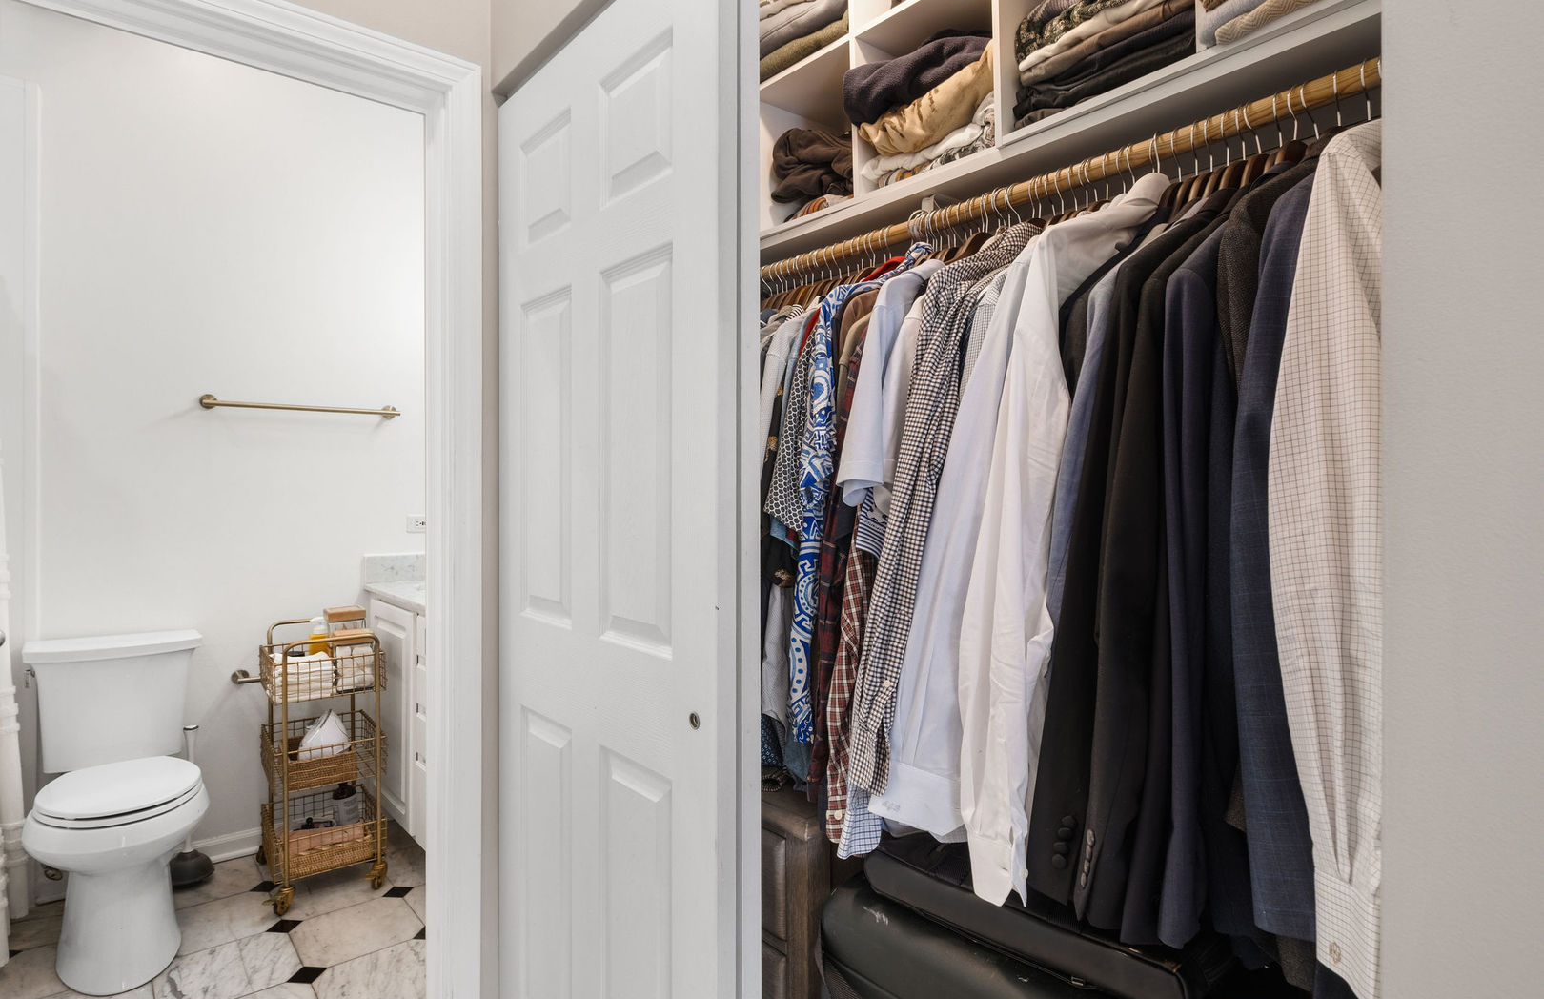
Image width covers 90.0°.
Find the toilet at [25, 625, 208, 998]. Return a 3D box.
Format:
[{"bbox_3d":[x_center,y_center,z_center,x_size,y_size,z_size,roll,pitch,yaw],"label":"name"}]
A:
[{"bbox_3d":[-1.843,0.835,2.177,0.420,0.800,0.735,0,0,-41],"label":"toilet"}]

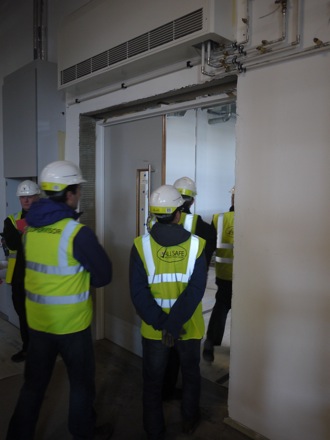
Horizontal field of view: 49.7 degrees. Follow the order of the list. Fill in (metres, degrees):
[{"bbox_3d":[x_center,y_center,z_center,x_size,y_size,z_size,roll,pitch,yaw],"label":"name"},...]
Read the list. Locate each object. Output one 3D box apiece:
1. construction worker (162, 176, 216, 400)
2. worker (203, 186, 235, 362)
[{"bbox_3d":[0.150,0.547,2.884,0.560,1.783,0.460,4,6,30],"label":"construction worker"},{"bbox_3d":[0.717,0.488,3.617,0.550,1.782,0.570,2,5,14],"label":"worker"}]

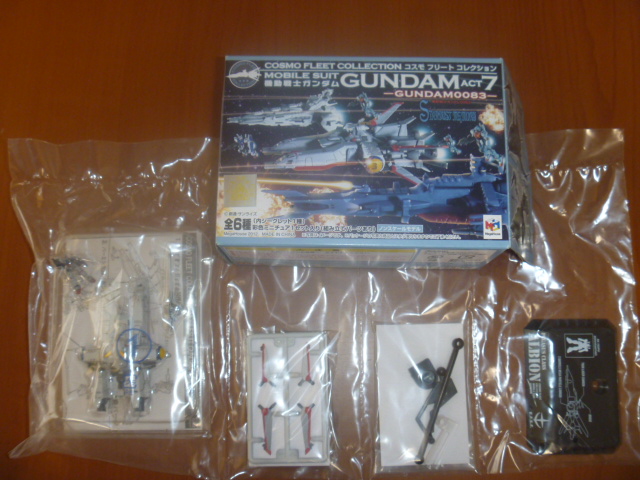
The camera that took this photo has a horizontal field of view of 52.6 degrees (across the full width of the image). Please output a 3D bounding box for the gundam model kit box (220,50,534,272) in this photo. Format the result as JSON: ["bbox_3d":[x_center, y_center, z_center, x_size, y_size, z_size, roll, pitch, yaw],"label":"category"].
[{"bbox_3d":[0.022,-0.038,0.348,0.140,0.061,0.098,1,78,1],"label":"gundam model kit box"}]

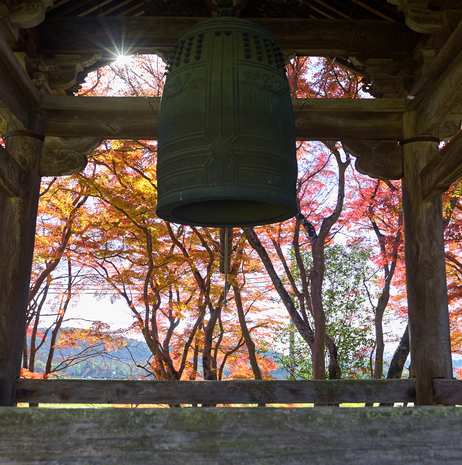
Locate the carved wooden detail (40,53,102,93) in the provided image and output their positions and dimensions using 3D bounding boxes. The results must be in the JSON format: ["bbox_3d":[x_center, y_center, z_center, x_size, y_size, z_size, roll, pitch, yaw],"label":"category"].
[{"bbox_3d":[-1.323,-1.306,5.605,0.509,0.298,0.140,0,-11,-1],"label":"carved wooden detail"}]

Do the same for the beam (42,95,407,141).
[{"bbox_3d":[-0.045,-0.934,5.537,2.981,0.302,0.200,0,-11,-1],"label":"beam"}]

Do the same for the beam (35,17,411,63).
[{"bbox_3d":[-0.052,-1.471,5.284,2.883,0.301,0.200,0,-11,-1],"label":"beam"}]

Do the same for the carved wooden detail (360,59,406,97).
[{"bbox_3d":[1.268,-1.287,5.649,0.384,0.292,0.140,0,-11,-1],"label":"carved wooden detail"}]

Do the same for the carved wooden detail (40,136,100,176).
[{"bbox_3d":[-1.292,-0.607,5.471,0.497,0.289,0.120,0,-11,-1],"label":"carved wooden detail"}]

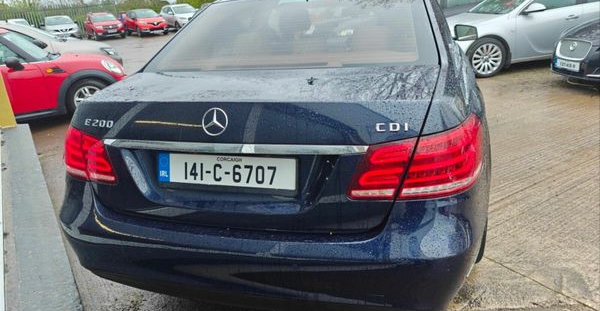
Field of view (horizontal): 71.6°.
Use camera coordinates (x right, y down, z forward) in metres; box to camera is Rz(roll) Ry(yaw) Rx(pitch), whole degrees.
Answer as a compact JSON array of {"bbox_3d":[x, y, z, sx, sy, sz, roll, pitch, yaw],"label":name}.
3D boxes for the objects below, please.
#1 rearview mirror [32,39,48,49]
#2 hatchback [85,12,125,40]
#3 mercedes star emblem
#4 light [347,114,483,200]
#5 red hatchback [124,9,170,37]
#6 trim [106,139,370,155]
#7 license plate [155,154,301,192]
[{"bbox_3d":[-4.737,-2.045,7.600,0.150,0.170,0.240,-6,20,-7],"label":"rearview mirror"},{"bbox_3d":[-11.820,-7.858,25.300,1.740,1.540,4.070,-17,23,-33],"label":"hatchback"},{"bbox_3d":[-0.275,-0.108,1.352,0.093,0.093,0.014,3,9,16],"label":"mercedes star emblem"},{"bbox_3d":[0.377,-0.002,1.333,0.410,0.225,0.290,3,21,16],"label":"light"},{"bbox_3d":[-9.458,-8.211,25.700,1.780,1.566,4.120,-17,23,-32],"label":"red hatchback"},{"bbox_3d":[-0.261,-0.023,1.419,0.990,0.037,0.050,2,18,16],"label":"trim"},{"bbox_3d":[-0.260,0.054,1.432,0.520,0.112,0.012,2,7,16],"label":"license plate"}]

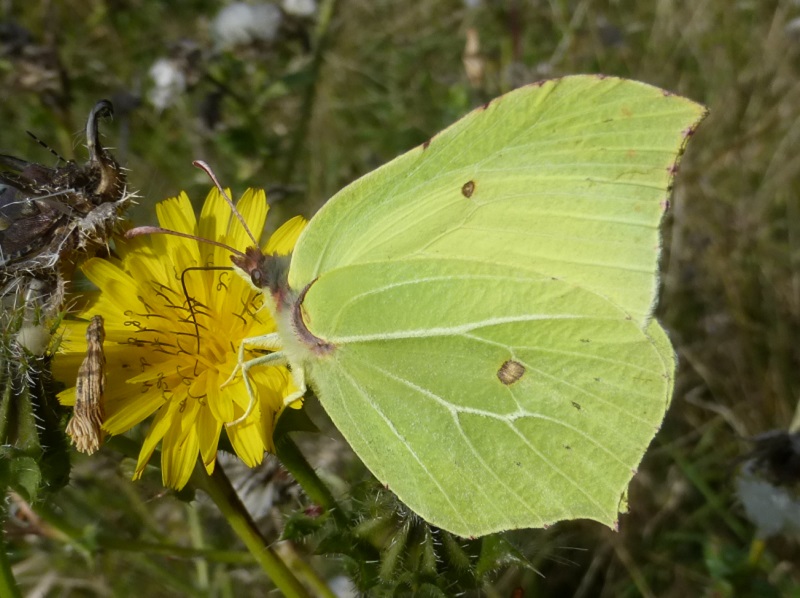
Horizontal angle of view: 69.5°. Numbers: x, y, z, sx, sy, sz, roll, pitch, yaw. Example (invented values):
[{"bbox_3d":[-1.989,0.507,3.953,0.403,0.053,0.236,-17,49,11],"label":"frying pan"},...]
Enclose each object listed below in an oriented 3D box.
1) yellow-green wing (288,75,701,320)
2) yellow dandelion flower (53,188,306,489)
[{"bbox_3d":[0.007,-0.007,0.042,0.030,0.018,0.003,0,0,0],"label":"yellow-green wing"},{"bbox_3d":[-0.015,0.004,0.045,0.021,0.009,0.021,0,71,16],"label":"yellow dandelion flower"}]

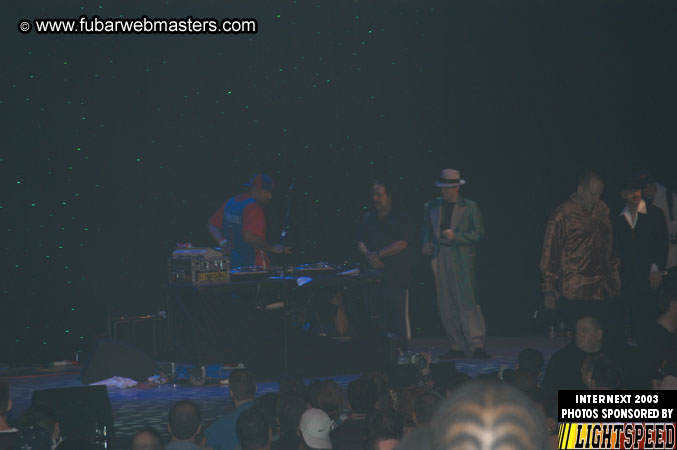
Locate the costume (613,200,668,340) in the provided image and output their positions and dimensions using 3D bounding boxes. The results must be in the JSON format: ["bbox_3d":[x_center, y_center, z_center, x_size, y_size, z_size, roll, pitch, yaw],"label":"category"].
[{"bbox_3d":[3.200,0.480,25.200,0.580,1.480,0.360,0,0,-9],"label":"costume"}]

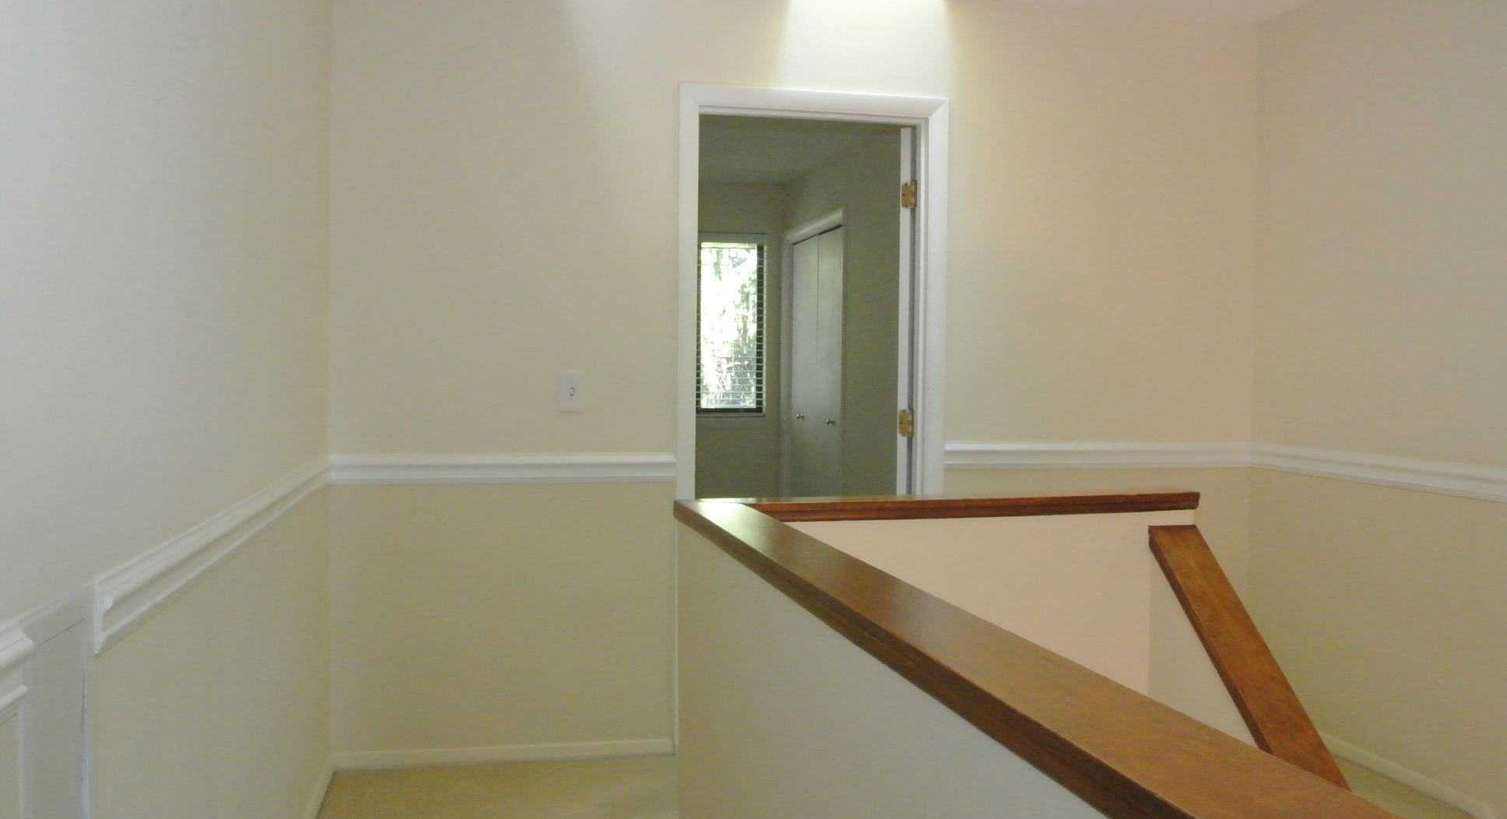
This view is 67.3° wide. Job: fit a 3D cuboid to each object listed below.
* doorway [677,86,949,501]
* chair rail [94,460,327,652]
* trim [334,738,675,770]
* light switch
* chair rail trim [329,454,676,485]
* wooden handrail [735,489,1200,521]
[{"bbox_3d":[0.183,0.040,3.687,0.880,2.110,0.131,0,2,-10],"label":"doorway"},{"bbox_3d":[-1.008,0.213,2.368,0.027,0.095,2.079,0,2,-13],"label":"chair rail"},{"bbox_3d":[-0.755,1.067,3.491,1.019,0.052,0.015,0,2,-10],"label":"trim"},{"bbox_3d":[-0.557,-0.055,3.491,0.076,0.122,0.012,0,2,-10],"label":"light switch"},{"bbox_3d":[-0.750,0.181,3.457,1.039,0.095,0.027,0,2,-10],"label":"chair rail trim"},{"bbox_3d":[0.553,0.243,2.915,1.317,0.044,0.123,0,2,-17],"label":"wooden handrail"}]

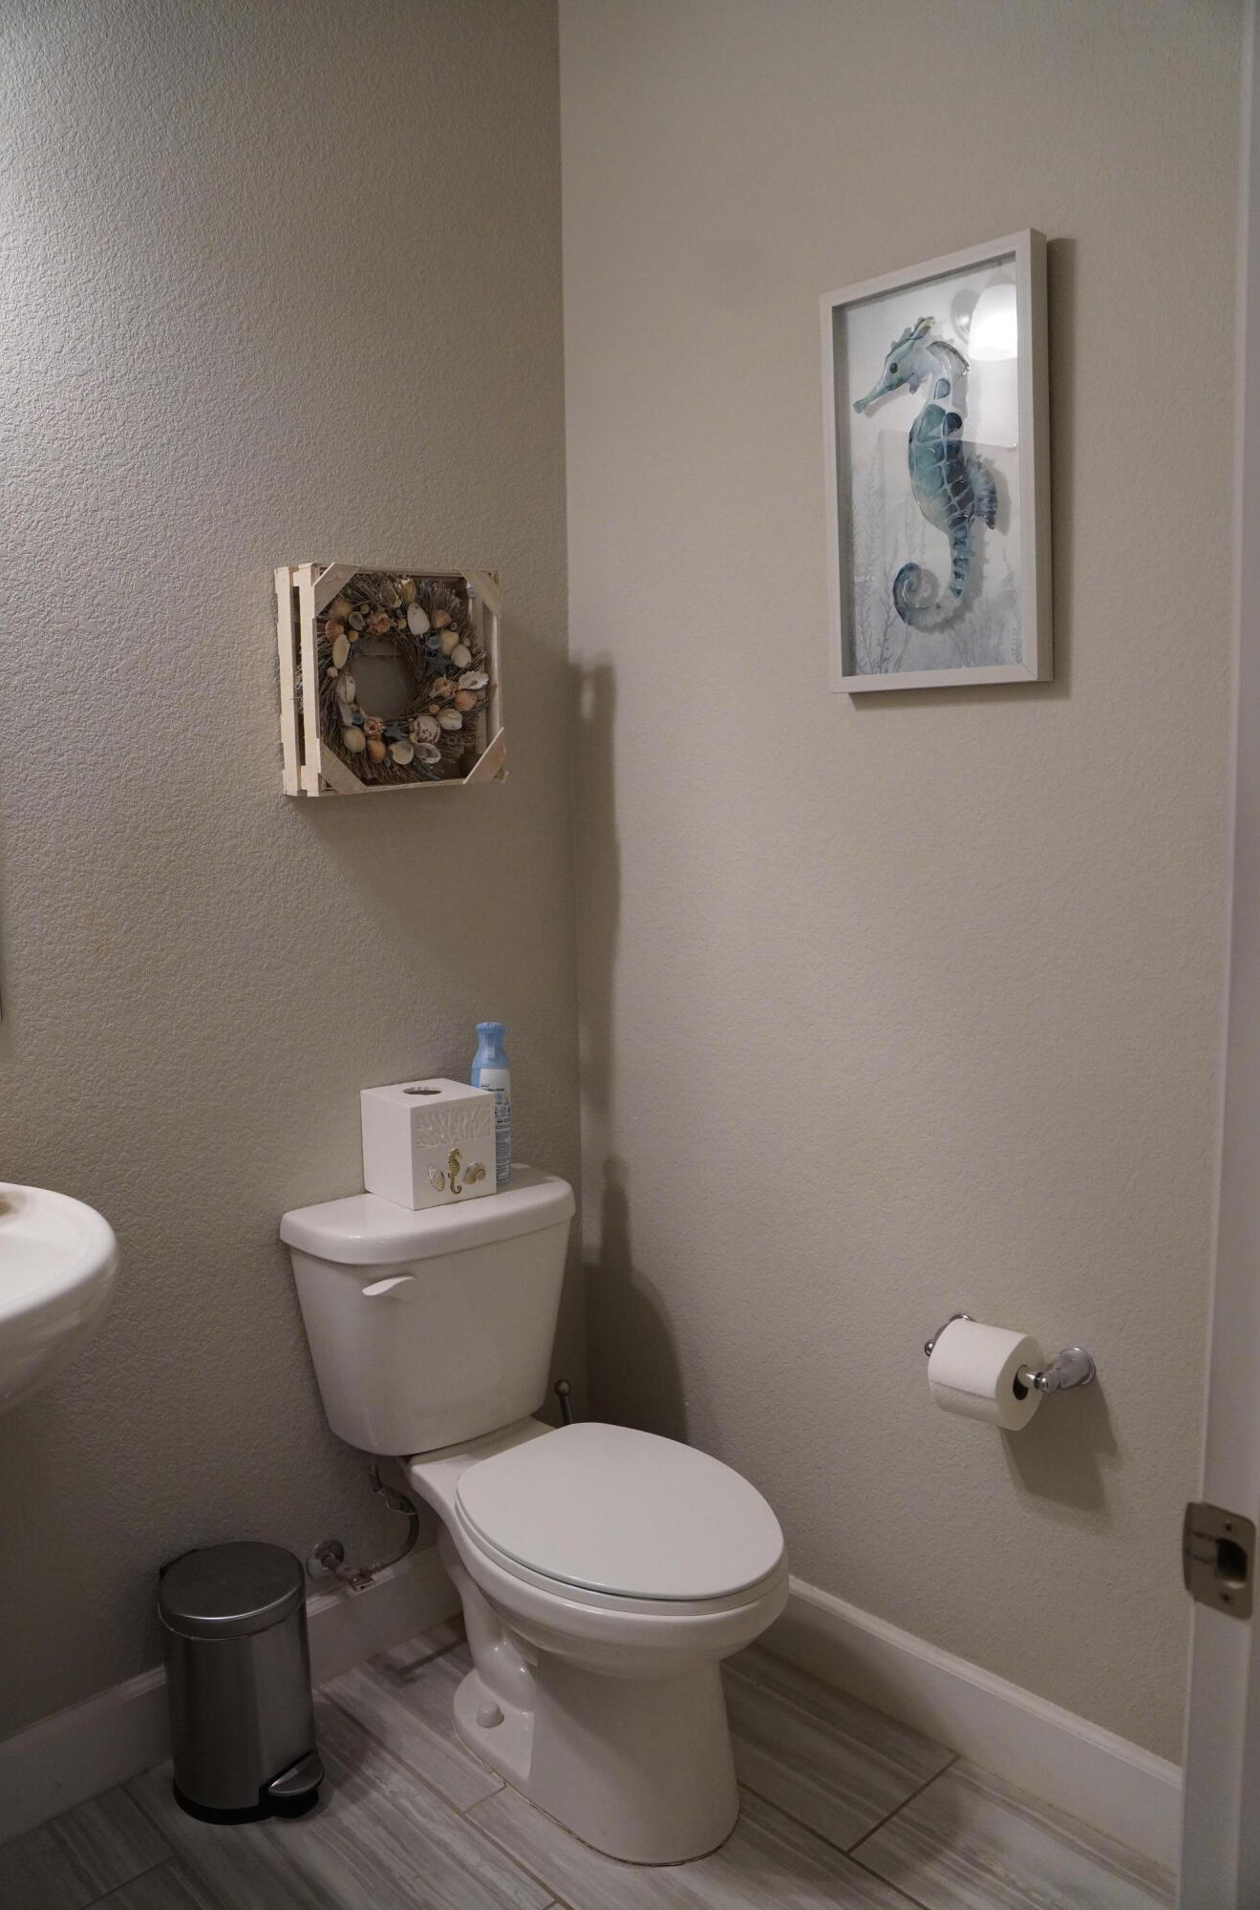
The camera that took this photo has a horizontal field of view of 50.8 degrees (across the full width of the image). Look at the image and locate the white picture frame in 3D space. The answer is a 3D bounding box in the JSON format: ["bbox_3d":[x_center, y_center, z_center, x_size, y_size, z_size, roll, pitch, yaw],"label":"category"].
[{"bbox_3d":[0.383,-0.589,1.641,0.037,0.514,0.301,-10,11,-44],"label":"white picture frame"}]

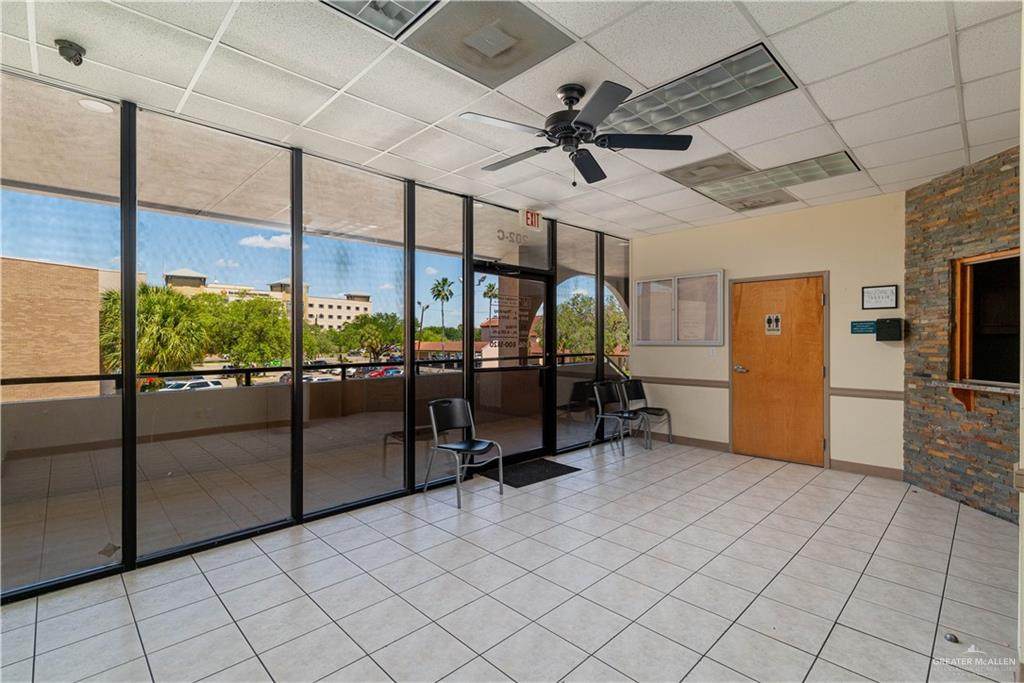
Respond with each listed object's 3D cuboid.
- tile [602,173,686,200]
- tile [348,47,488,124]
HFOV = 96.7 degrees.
[{"bbox_3d":[1.224,-1.435,4.249,0.600,0.020,0.600,0,1,-44],"label":"tile"},{"bbox_3d":[-0.537,-1.442,2.589,0.606,0.020,0.606,0,0,-44],"label":"tile"}]

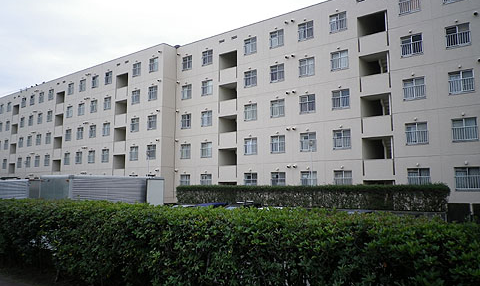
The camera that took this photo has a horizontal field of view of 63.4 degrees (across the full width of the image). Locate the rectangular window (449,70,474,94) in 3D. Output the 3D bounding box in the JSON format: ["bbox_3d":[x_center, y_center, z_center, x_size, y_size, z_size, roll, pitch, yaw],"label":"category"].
[{"bbox_3d":[12.393,-3.392,21.726,1.202,1.258,0.180,-5,-8,37],"label":"rectangular window"}]

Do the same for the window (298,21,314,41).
[{"bbox_3d":[4.687,-7.984,27.669,1.179,1.227,0.150,-5,-8,37],"label":"window"}]

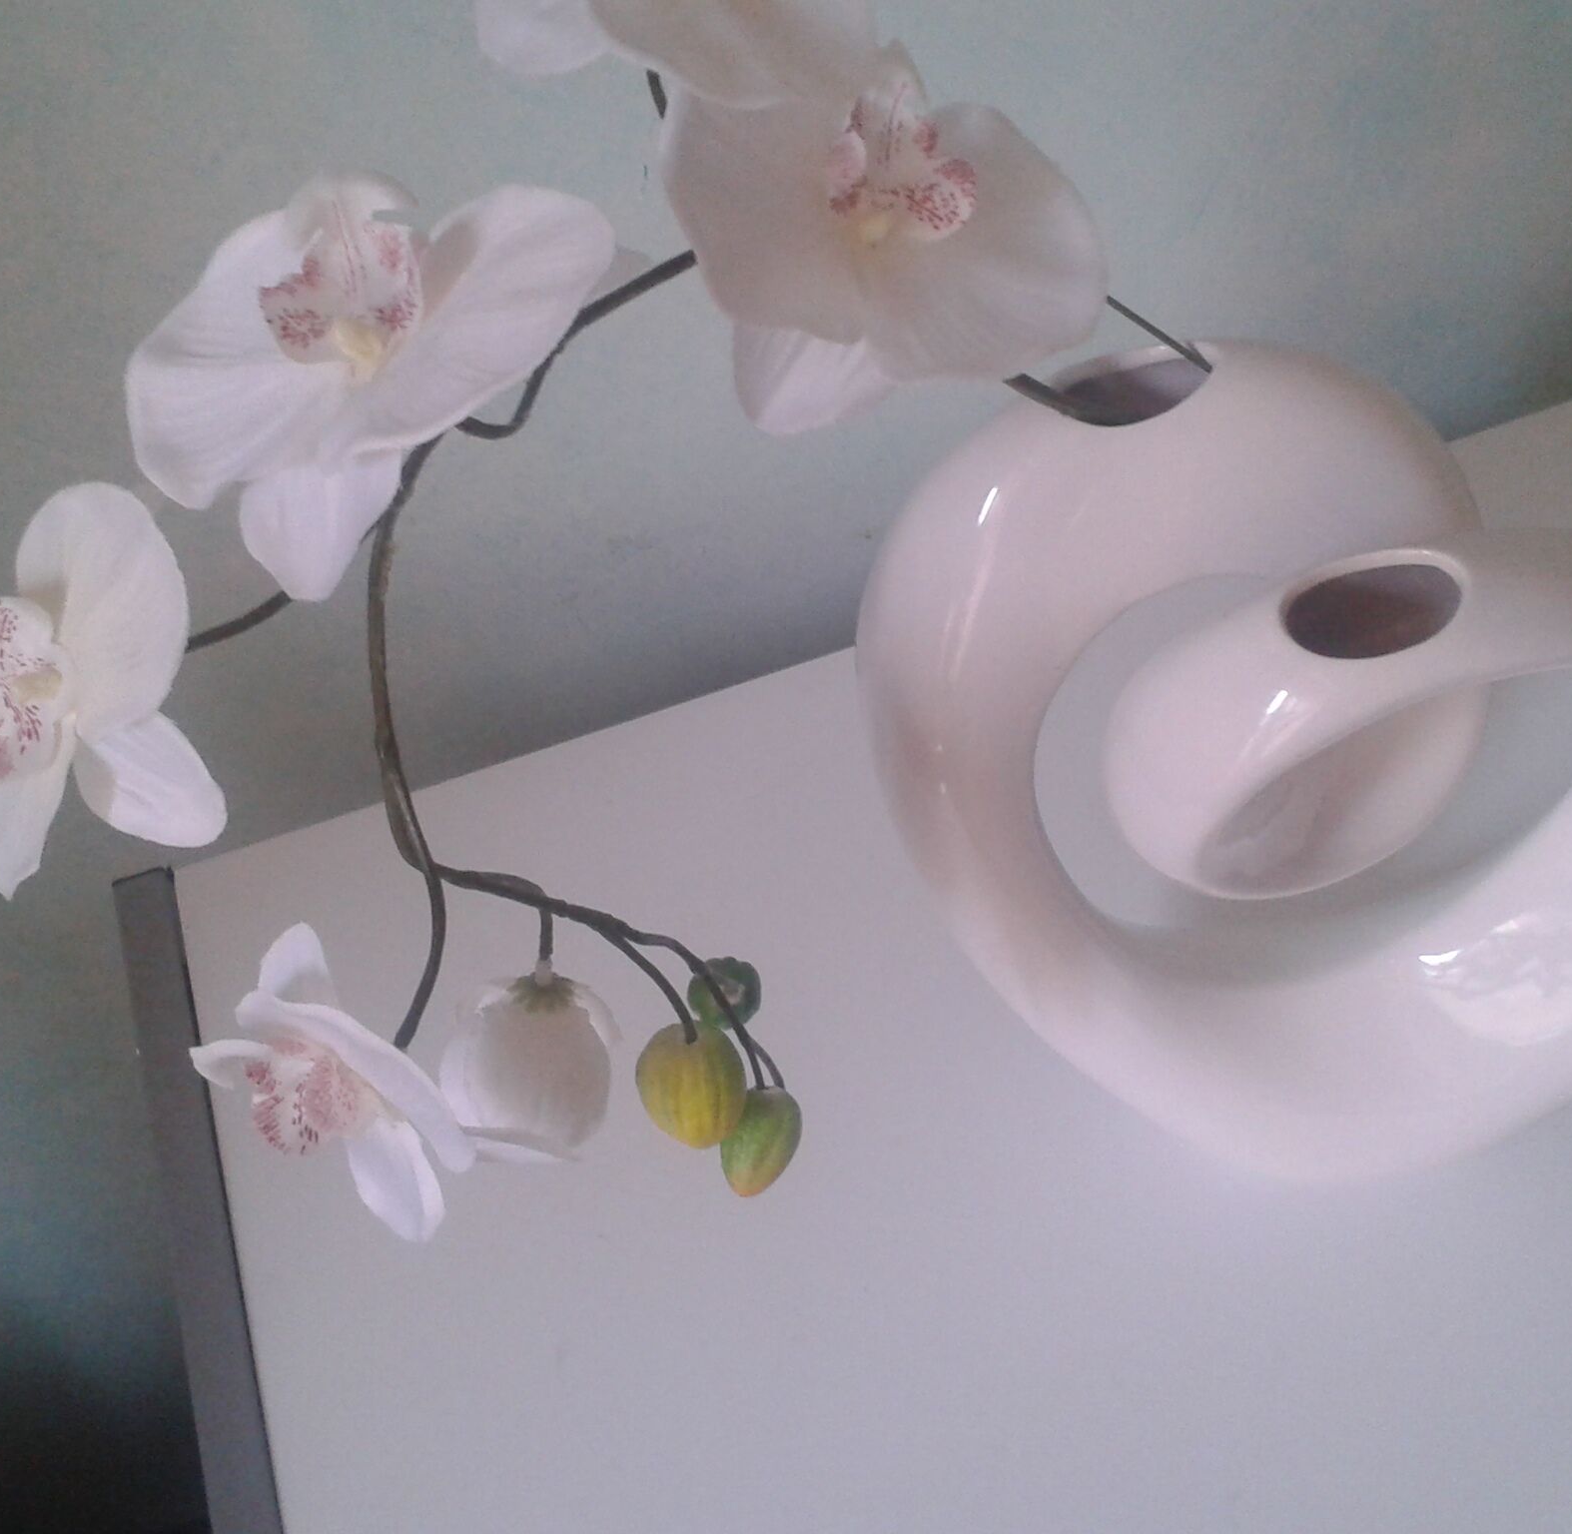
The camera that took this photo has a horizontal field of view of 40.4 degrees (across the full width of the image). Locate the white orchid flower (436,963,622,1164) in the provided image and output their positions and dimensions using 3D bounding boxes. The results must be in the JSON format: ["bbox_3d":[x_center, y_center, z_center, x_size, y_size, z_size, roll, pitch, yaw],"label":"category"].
[{"bbox_3d":[-0.060,0.069,0.500,0.042,0.042,0.038,1,37,-8],"label":"white orchid flower"}]

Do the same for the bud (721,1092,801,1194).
[{"bbox_3d":[-0.006,0.086,0.490,0.018,0.027,0.018,5,35,-3],"label":"bud"}]

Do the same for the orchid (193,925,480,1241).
[{"bbox_3d":[-0.105,0.074,0.500,0.045,0.073,0.075,-38,13,-19],"label":"orchid"}]

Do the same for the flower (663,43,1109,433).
[{"bbox_3d":[0.020,-0.107,0.430,0.088,0.042,0.078,-7,63,-5],"label":"flower"}]

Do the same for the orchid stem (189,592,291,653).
[{"bbox_3d":[-0.115,-0.031,0.450,0.026,0.005,0.006,-30,54,0],"label":"orchid stem"}]

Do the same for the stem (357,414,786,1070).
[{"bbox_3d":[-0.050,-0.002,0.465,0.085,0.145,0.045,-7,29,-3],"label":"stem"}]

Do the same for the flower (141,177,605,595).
[{"bbox_3d":[-0.078,-0.071,0.400,0.092,0.045,0.078,-16,60,-1],"label":"flower"}]

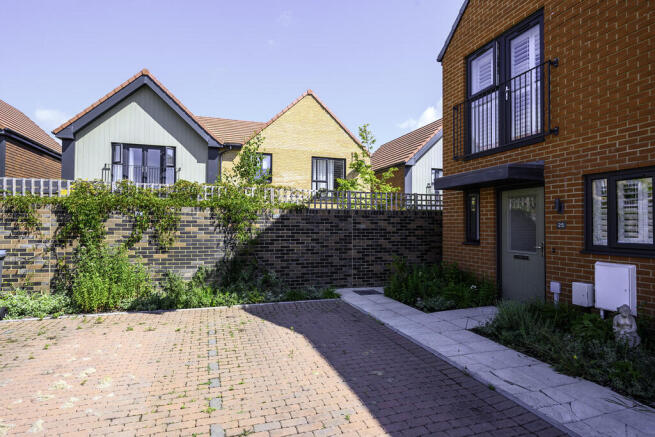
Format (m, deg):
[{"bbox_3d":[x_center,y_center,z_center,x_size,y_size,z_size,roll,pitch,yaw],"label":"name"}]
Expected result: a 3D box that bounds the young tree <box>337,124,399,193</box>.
[{"bbox_3d":[1.307,-0.712,11.269,2.000,4.720,2.000,0,-1,-18],"label":"young tree"}]

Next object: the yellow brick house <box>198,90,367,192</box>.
[{"bbox_3d":[-2.255,-2.021,19.824,6.520,7.690,8.000,0,-1,-18],"label":"yellow brick house"}]

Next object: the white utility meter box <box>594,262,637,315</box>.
[{"bbox_3d":[3.602,0.884,4.340,0.130,0.620,0.420,0,-1,-19],"label":"white utility meter box"}]

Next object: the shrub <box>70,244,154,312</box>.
[{"bbox_3d":[-3.720,0.993,6.065,1.300,1.100,0.850,0,-1,-18],"label":"shrub"}]

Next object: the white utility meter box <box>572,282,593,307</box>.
[{"bbox_3d":[3.476,1.031,4.709,0.120,0.300,0.205,0,-1,-19],"label":"white utility meter box"}]

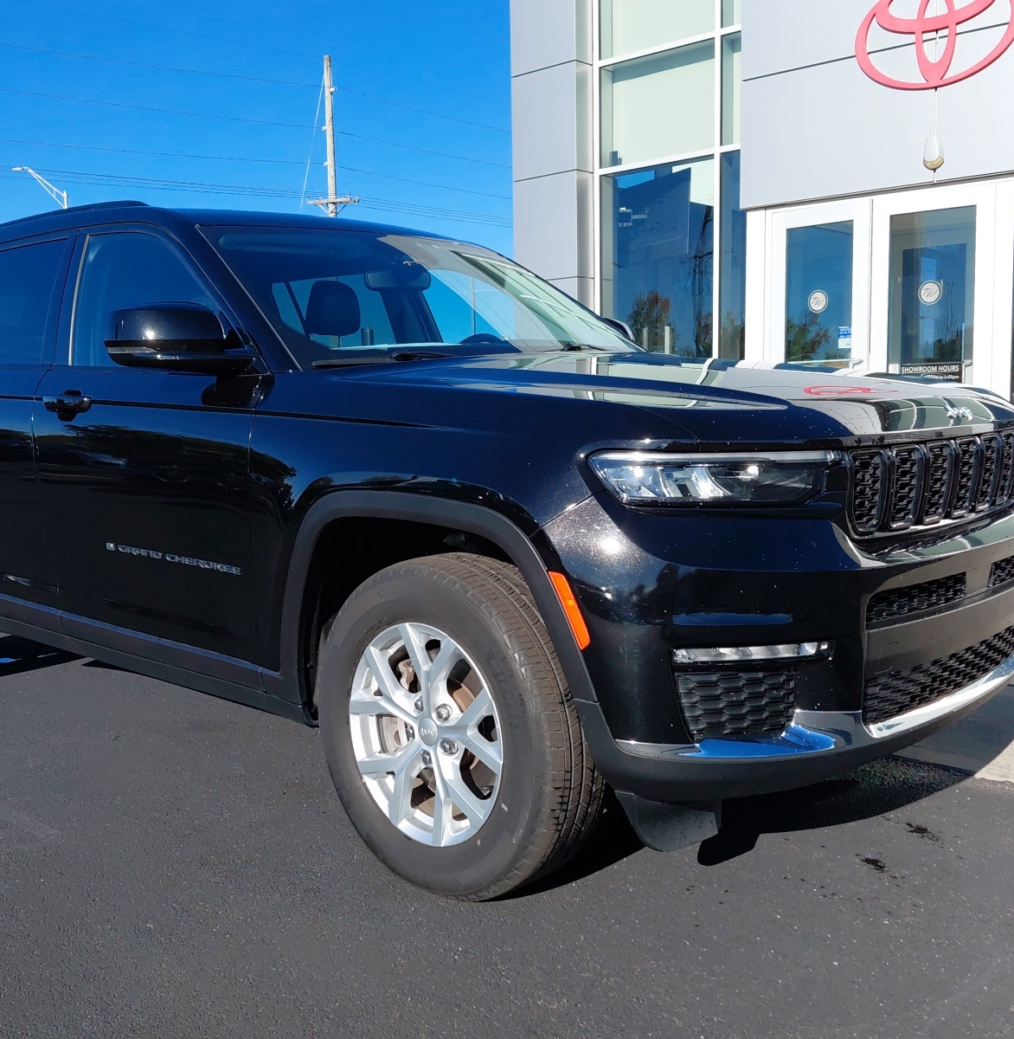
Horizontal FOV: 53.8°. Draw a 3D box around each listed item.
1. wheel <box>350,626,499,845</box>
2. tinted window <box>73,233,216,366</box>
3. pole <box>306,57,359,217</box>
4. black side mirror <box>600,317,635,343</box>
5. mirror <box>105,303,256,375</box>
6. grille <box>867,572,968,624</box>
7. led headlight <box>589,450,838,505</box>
[{"bbox_3d":[-0.135,0.470,2.287,0.495,0.495,0.168,5,9,41],"label":"wheel"},{"bbox_3d":[-1.129,-0.709,3.075,0.881,0.485,0.050,4,-12,39],"label":"tinted window"},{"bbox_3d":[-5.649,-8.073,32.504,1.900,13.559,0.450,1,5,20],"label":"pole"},{"bbox_3d":[0.414,-0.738,4.050,0.218,0.178,0.257,4,9,39],"label":"black side mirror"},{"bbox_3d":[-0.848,-0.456,2.567,0.247,0.183,0.267,4,9,39],"label":"mirror"},{"bbox_3d":[0.863,0.167,2.103,0.455,0.069,0.069,-7,9,-43],"label":"grille"},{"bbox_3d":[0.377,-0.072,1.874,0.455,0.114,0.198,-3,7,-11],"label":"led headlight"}]

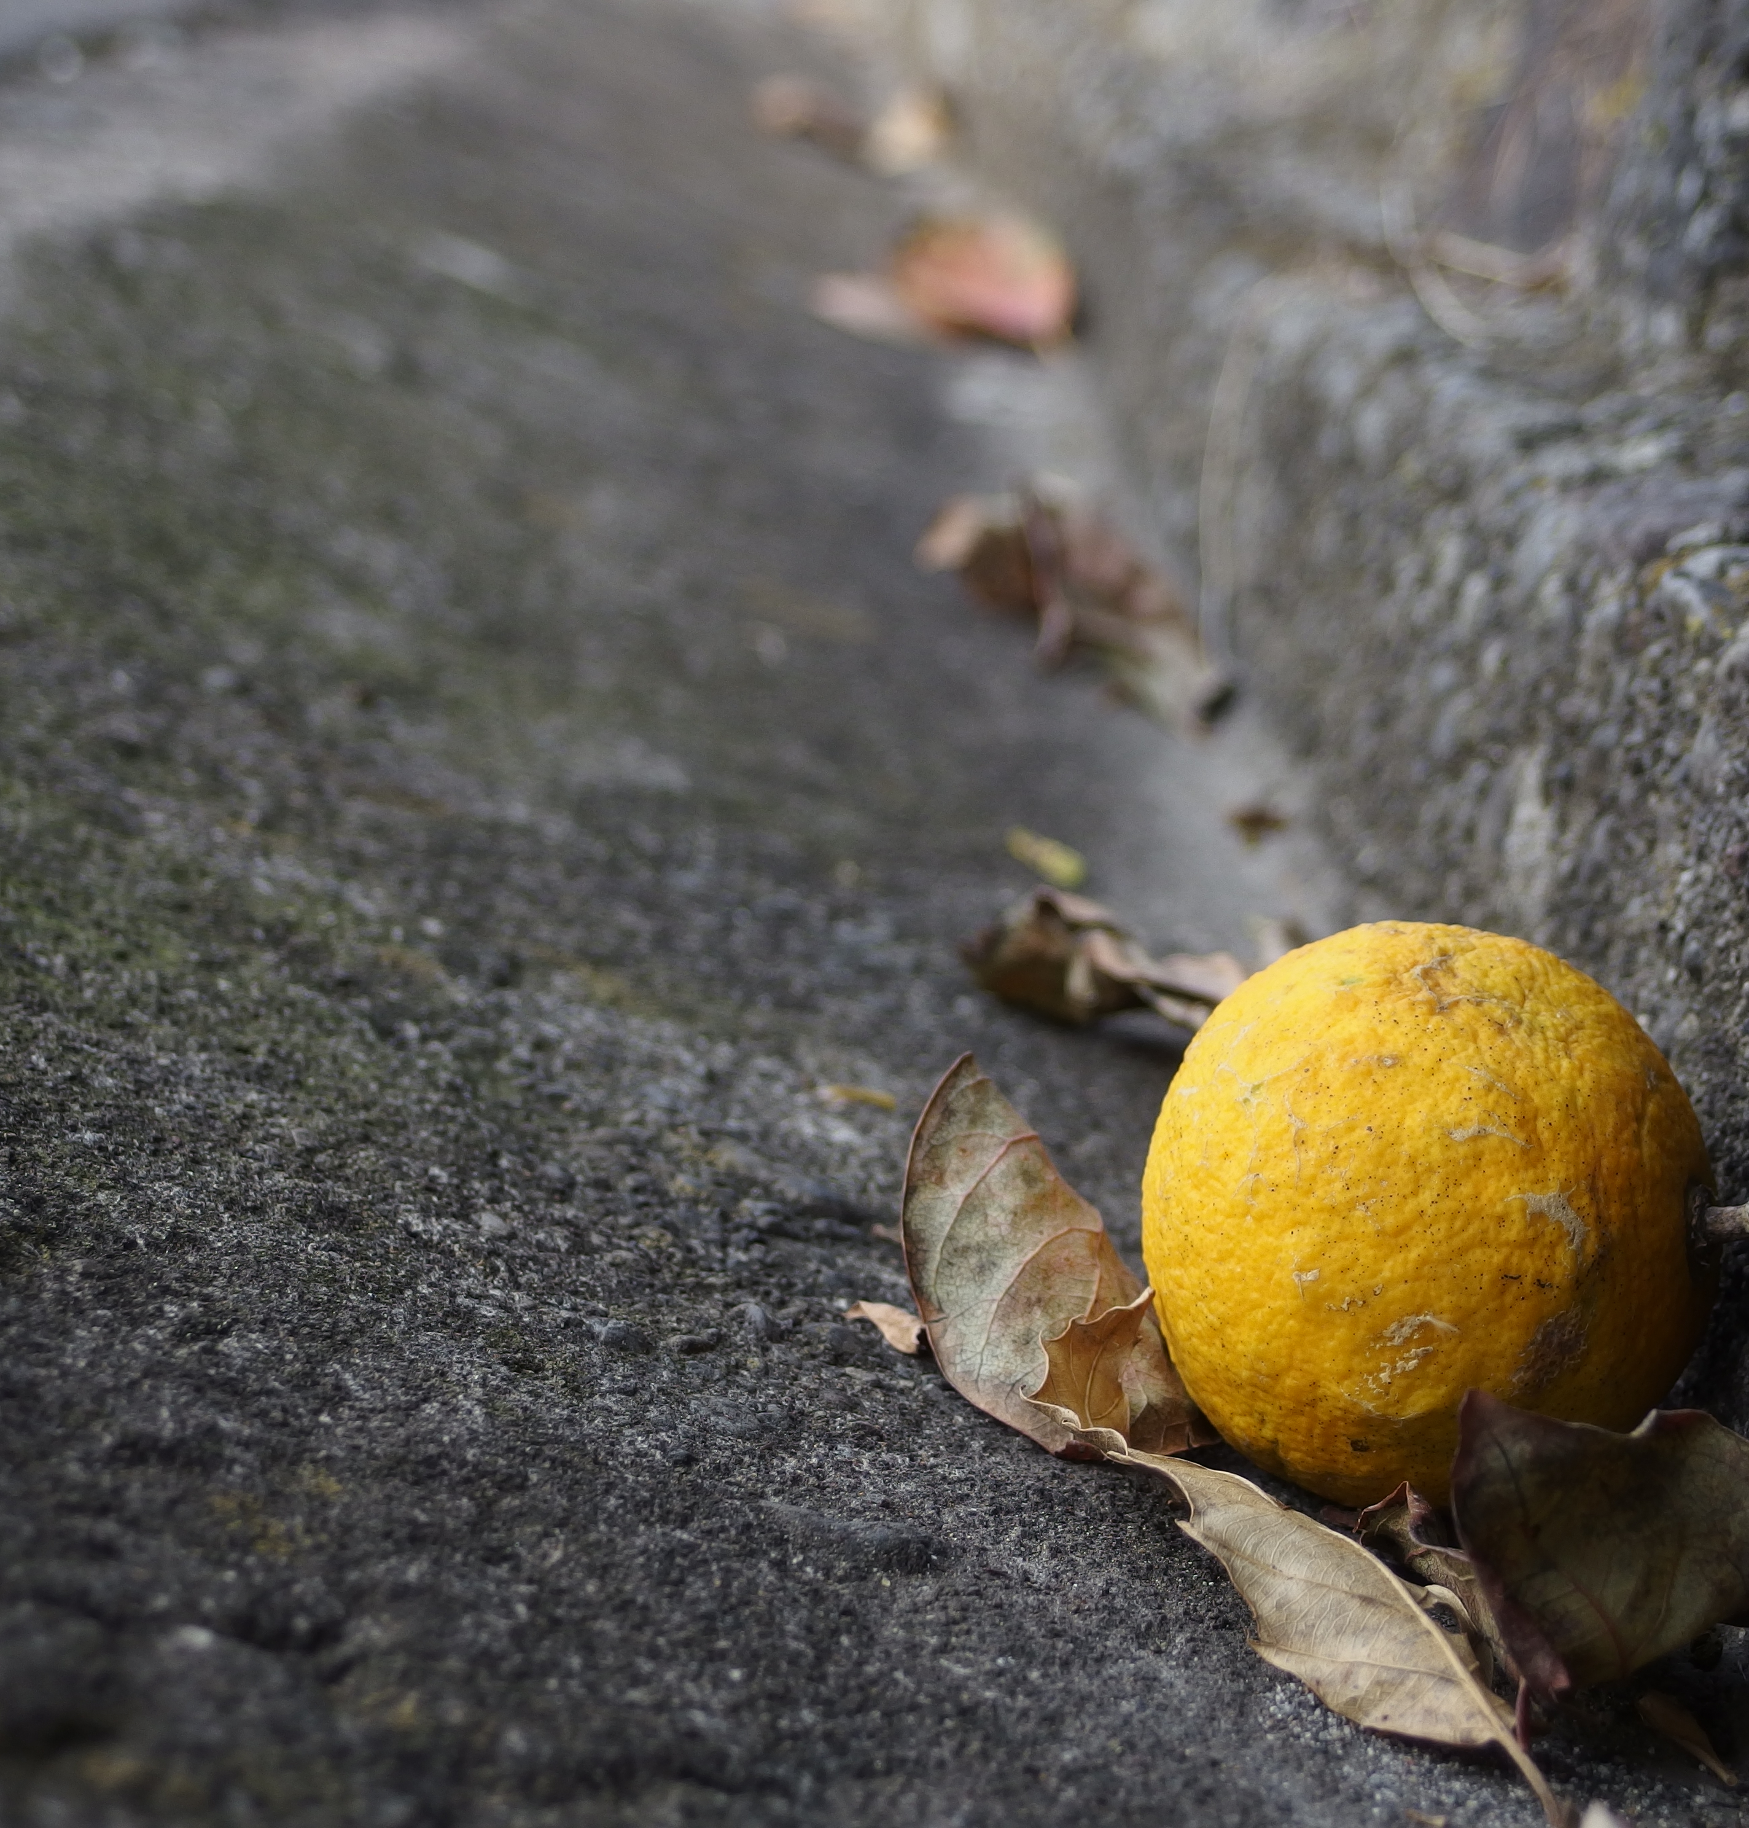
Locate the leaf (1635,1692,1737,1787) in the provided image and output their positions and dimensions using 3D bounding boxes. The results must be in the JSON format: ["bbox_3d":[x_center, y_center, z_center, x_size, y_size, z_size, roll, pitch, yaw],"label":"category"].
[{"bbox_3d":[0.100,0.102,0.572,0.006,0.004,0.018,14,14,-32],"label":"leaf"}]

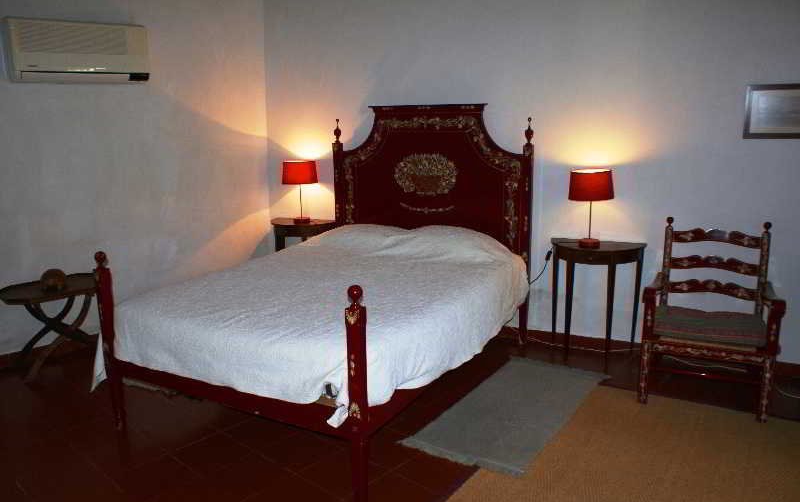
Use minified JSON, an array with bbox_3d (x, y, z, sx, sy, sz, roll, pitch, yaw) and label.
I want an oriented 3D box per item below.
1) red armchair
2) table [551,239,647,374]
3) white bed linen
[{"bbox_3d":[1.728,0.344,3.329,0.650,0.965,0.590,5,13,25],"label":"red armchair"},{"bbox_3d":[1.241,0.340,3.913,0.600,0.757,0.320,5,13,25],"label":"table"},{"bbox_3d":[-0.335,0.230,3.532,1.680,0.510,2.100,5,13,29],"label":"white bed linen"}]

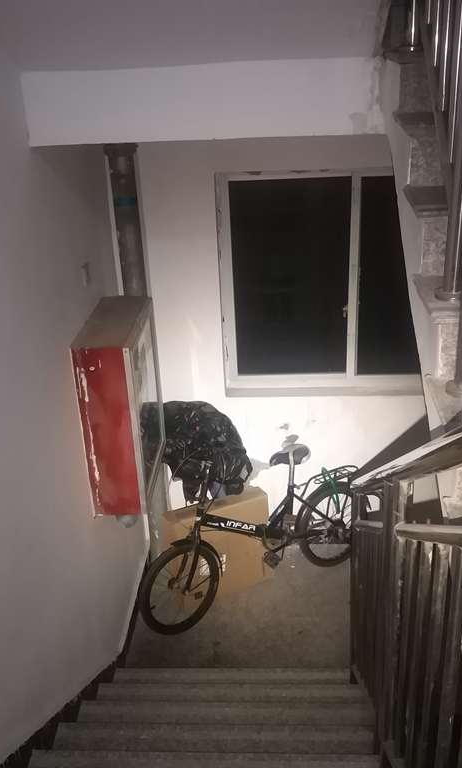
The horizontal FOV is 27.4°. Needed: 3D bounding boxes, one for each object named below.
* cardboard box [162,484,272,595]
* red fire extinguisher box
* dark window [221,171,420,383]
[{"bbox_3d":[-0.078,0.845,4.903,0.563,0.542,0.104,-13,29,-19],"label":"cardboard box"},{"bbox_3d":[-0.449,0.068,3.933,0.219,0.746,0.580,-1,28,4],"label":"red fire extinguisher box"},{"bbox_3d":[0.600,-0.484,4.631,1.268,1.112,0.100,-1,28,4],"label":"dark window"}]

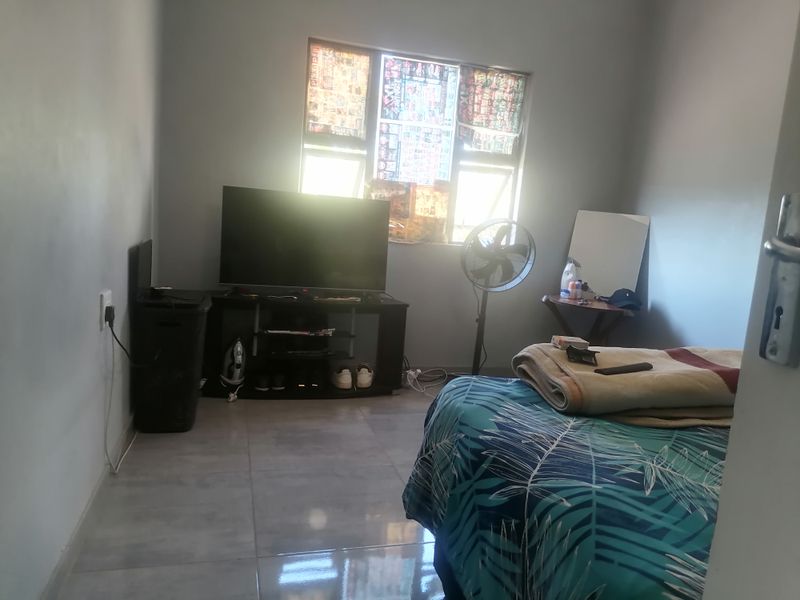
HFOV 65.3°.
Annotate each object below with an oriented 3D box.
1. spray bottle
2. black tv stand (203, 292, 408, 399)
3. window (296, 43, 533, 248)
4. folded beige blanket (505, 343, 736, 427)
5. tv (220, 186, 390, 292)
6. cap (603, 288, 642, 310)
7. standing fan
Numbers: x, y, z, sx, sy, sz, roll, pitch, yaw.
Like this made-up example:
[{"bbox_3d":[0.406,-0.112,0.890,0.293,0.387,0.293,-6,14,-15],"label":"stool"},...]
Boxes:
[{"bbox_3d":[1.128,-0.143,4.082,0.118,0.253,0.072,8,8,25],"label":"spray bottle"},{"bbox_3d":[-0.556,0.259,3.622,1.169,0.530,0.420,2,7,-15],"label":"black tv stand"},{"bbox_3d":[0.111,-0.928,3.900,1.425,1.148,0.102,2,7,-15],"label":"window"},{"bbox_3d":[0.793,0.225,1.762,0.900,0.095,0.440,4,9,-7],"label":"folded beige blanket"},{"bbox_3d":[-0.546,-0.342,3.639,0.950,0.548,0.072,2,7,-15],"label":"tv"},{"bbox_3d":[1.378,-0.018,3.812,0.174,0.111,0.246,5,7,6],"label":"cap"},{"bbox_3d":[0.548,0.041,3.825,0.461,1.076,0.410,2,7,-15],"label":"standing fan"}]

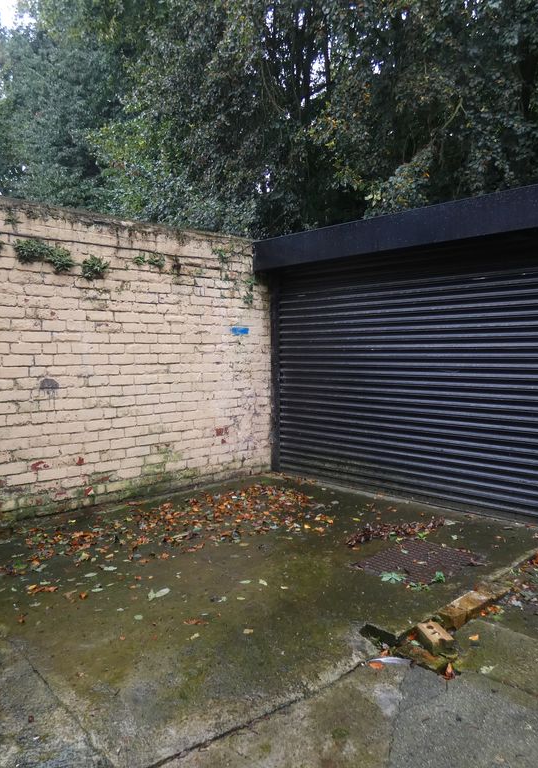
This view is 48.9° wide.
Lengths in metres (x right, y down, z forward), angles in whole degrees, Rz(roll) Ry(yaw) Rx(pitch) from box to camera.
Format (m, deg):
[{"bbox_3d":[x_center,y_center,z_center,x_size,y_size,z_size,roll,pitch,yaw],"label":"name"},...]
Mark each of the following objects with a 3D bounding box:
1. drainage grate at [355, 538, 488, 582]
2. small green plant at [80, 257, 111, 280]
[{"bbox_3d":[0.857,1.038,3.474,0.635,0.030,0.465,-3,4,-43],"label":"drainage grate"},{"bbox_3d":[-1.353,-0.907,4.621,0.190,0.190,0.100,-3,4,-43],"label":"small green plant"}]

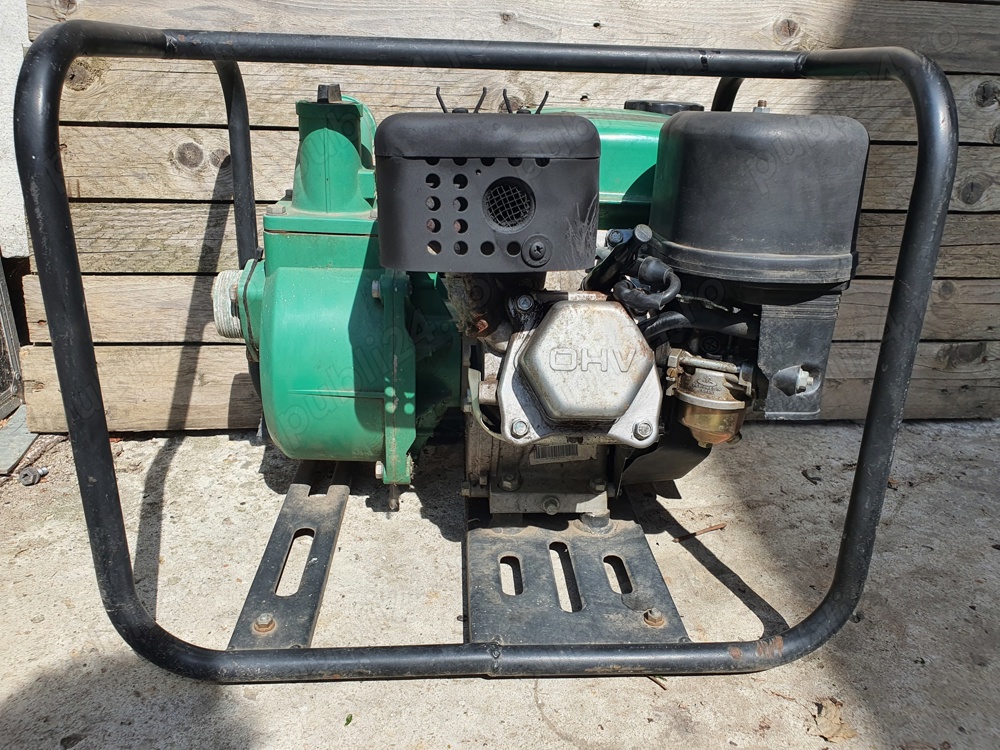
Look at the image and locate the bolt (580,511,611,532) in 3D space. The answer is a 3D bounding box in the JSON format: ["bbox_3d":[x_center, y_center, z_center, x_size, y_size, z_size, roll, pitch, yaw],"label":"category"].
[{"bbox_3d":[0.081,0.123,0.629,0.025,0.018,0.025,0,21,-4],"label":"bolt"}]

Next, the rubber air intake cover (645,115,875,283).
[{"bbox_3d":[0.173,-0.129,0.533,0.125,0.103,0.109,0,21,-4],"label":"rubber air intake cover"}]

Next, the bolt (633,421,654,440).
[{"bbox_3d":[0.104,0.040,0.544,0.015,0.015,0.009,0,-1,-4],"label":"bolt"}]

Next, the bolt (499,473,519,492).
[{"bbox_3d":[0.008,0.091,0.639,0.018,0.013,0.018,0,21,-4],"label":"bolt"}]

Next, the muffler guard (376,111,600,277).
[{"bbox_3d":[-0.009,-0.127,0.513,0.142,0.099,0.086,0,21,-4],"label":"muffler guard"}]

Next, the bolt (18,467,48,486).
[{"bbox_3d":[-0.469,0.104,0.756,0.032,0.018,0.018,-16,27,-38],"label":"bolt"}]

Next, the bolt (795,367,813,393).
[{"bbox_3d":[0.220,0.003,0.544,0.013,0.015,0.015,0,21,-4],"label":"bolt"}]

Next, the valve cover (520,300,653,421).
[{"bbox_3d":[0.061,-0.010,0.527,0.090,0.082,0.037,0,-1,-4],"label":"valve cover"}]

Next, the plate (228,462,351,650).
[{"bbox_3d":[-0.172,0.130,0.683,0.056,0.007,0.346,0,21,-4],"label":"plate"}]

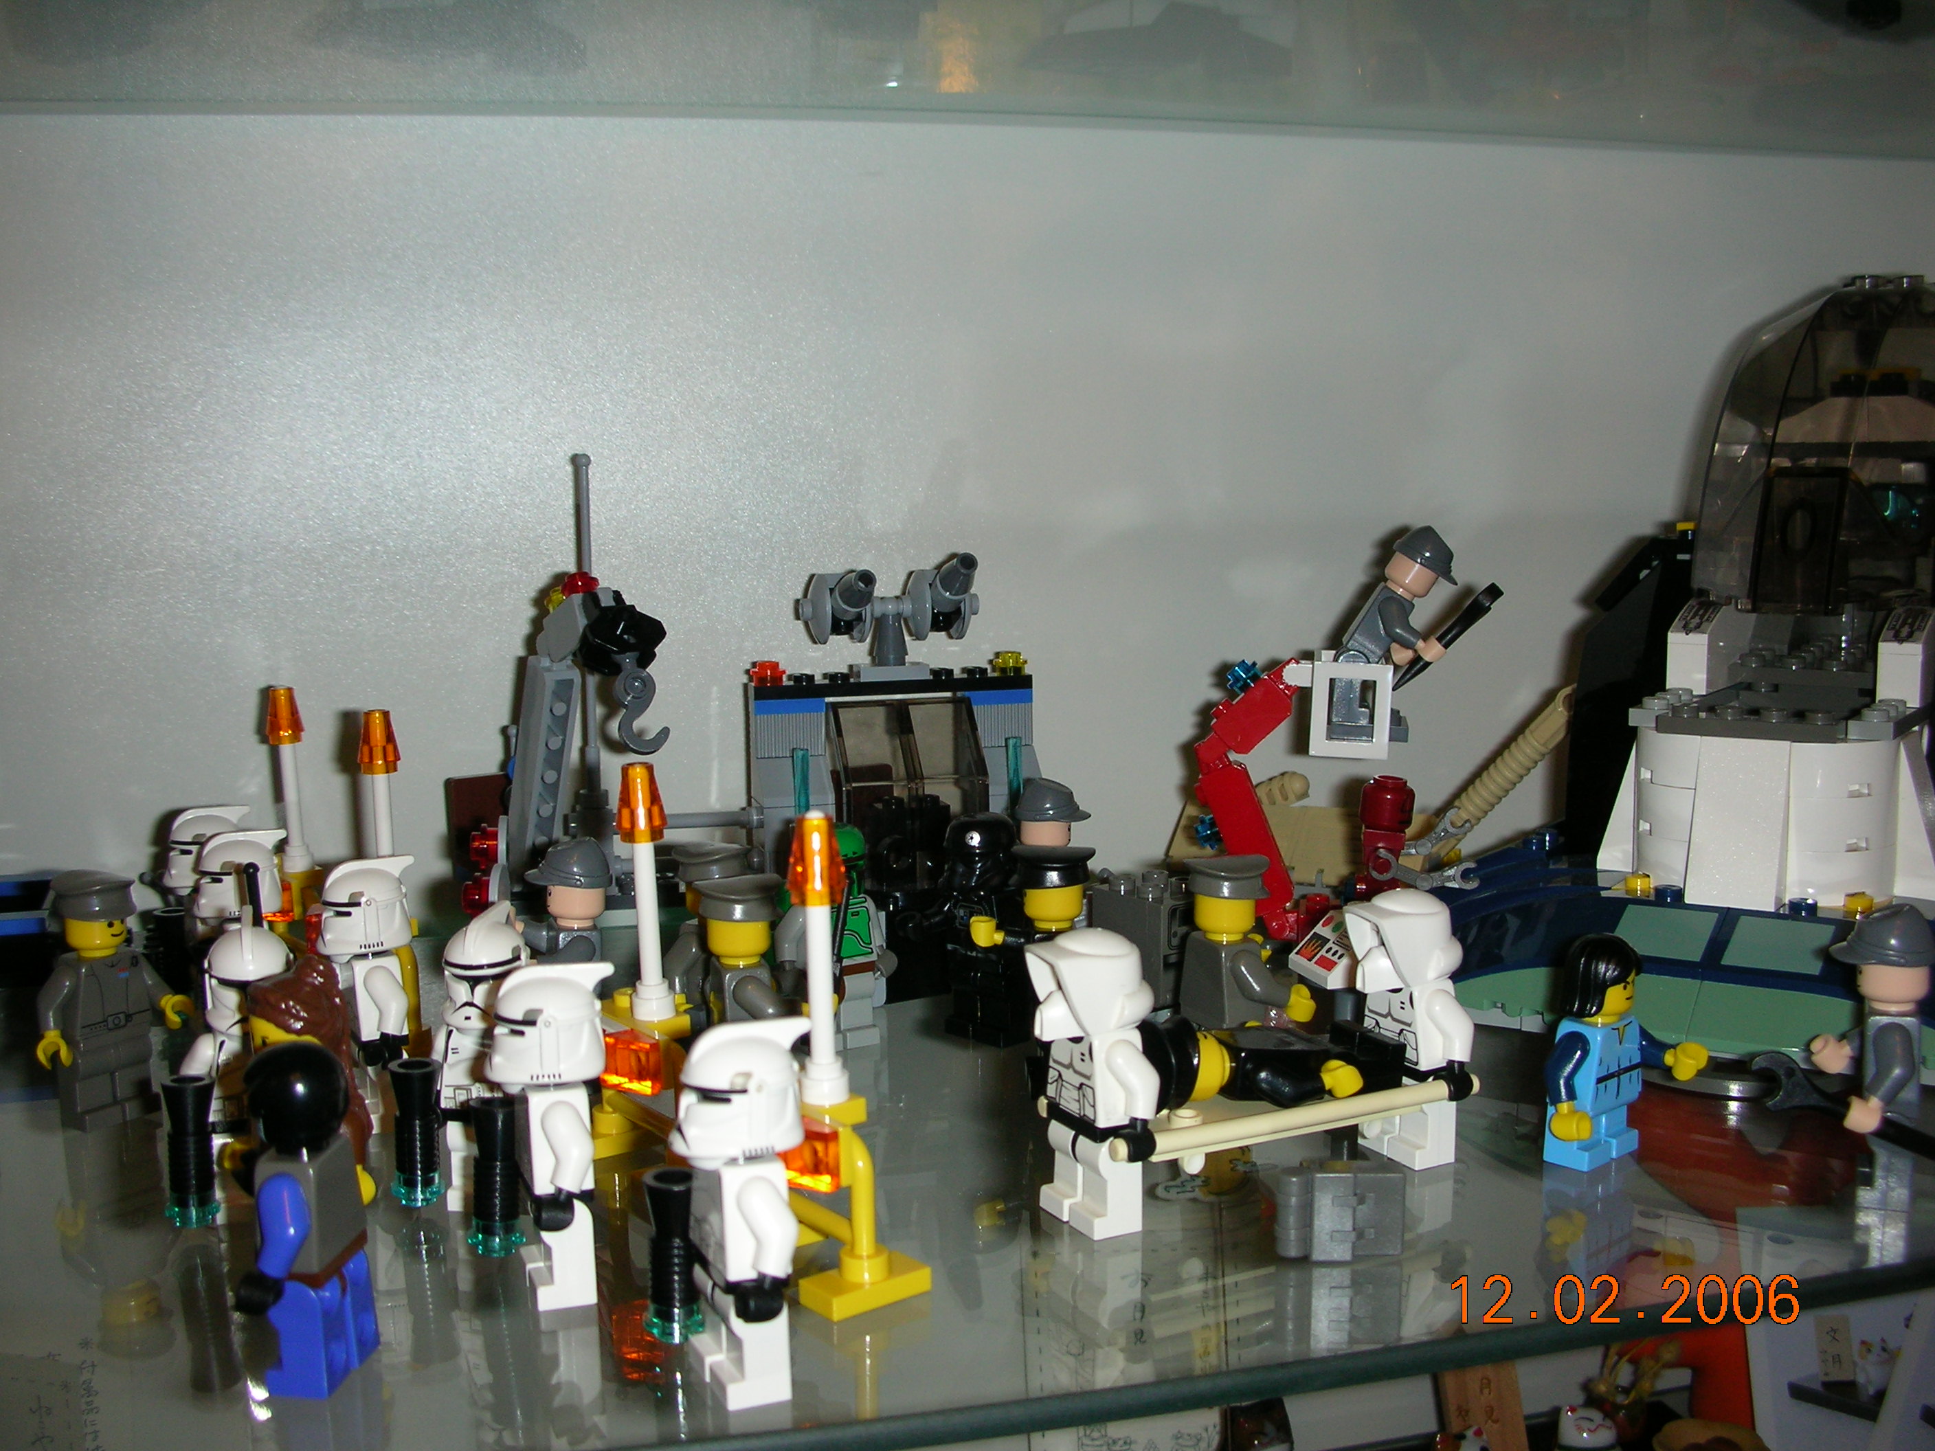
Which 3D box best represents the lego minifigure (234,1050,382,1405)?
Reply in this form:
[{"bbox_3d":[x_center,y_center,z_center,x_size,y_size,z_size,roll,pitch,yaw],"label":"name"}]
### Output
[{"bbox_3d":[-0.081,0.059,0.239,0.014,0.042,0.024,0,6,4],"label":"lego minifigure"}]

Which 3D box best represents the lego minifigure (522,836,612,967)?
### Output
[{"bbox_3d":[-0.075,0.043,0.361,0.020,0.045,0.024,-3,7,-17],"label":"lego minifigure"}]

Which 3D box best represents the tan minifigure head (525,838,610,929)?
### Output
[{"bbox_3d":[-0.073,0.029,0.360,0.016,0.017,0.013,-3,7,-17],"label":"tan minifigure head"}]

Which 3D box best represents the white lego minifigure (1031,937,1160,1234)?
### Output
[{"bbox_3d":[0.017,0.050,0.277,0.018,0.043,0.024,-5,8,-27],"label":"white lego minifigure"}]

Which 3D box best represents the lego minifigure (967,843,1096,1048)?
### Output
[{"bbox_3d":[0.012,0.042,0.346,0.021,0.042,0.024,-1,7,5],"label":"lego minifigure"}]

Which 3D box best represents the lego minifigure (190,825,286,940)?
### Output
[{"bbox_3d":[-0.134,0.042,0.363,0.018,0.044,0.024,-3,8,-23],"label":"lego minifigure"}]

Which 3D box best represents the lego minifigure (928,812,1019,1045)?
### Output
[{"bbox_3d":[0.002,0.039,0.371,0.018,0.043,0.024,-8,9,-42],"label":"lego minifigure"}]

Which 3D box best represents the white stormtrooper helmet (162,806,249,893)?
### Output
[{"bbox_3d":[-0.155,0.025,0.398,0.018,0.017,0.013,-4,8,-19],"label":"white stormtrooper helmet"}]

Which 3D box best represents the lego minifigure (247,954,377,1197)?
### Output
[{"bbox_3d":[-0.092,0.052,0.272,0.024,0.042,0.015,4,9,39],"label":"lego minifigure"}]

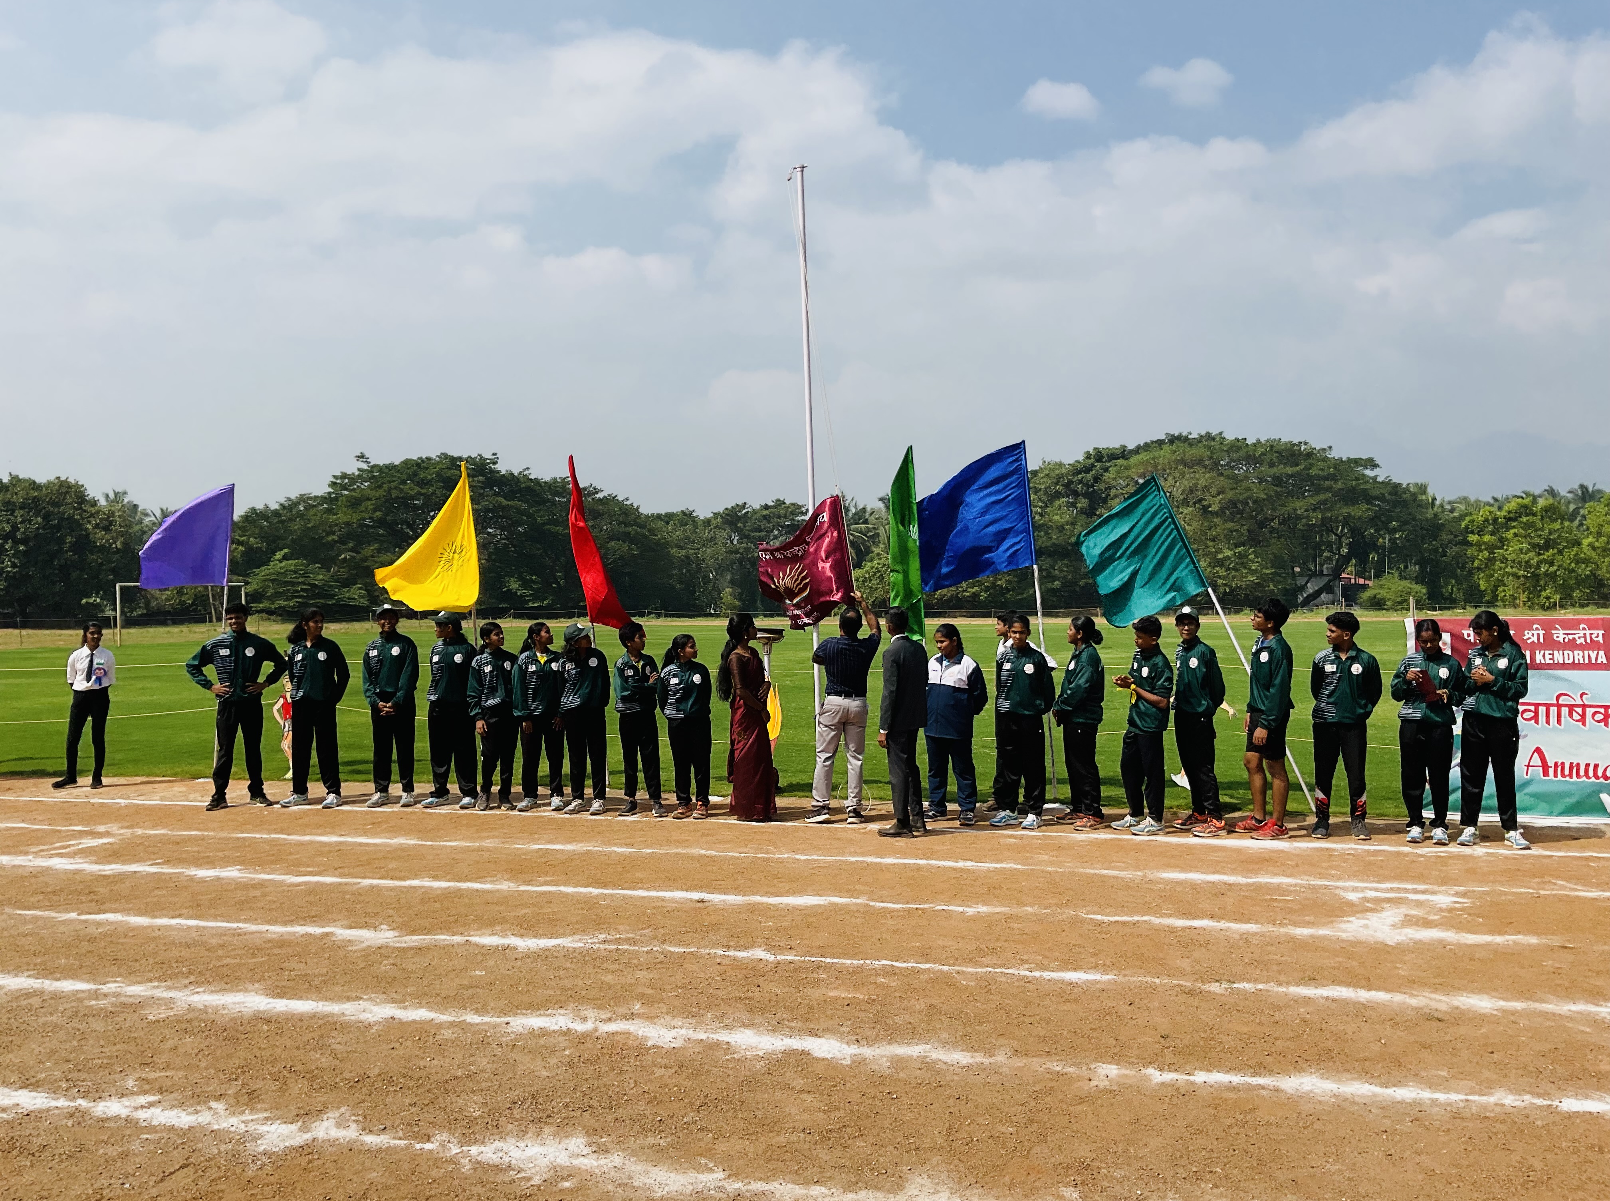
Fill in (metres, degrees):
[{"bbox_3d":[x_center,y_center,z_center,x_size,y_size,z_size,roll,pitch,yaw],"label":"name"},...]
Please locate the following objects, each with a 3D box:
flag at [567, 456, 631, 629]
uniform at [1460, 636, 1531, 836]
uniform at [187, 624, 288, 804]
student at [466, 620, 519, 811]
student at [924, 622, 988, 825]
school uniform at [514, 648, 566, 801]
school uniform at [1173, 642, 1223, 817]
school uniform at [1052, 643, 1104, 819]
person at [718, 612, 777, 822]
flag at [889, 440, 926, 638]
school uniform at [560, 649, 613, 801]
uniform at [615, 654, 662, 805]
[{"bbox_3d":[-1.906,-0.536,12.500,0.580,1.597,0.400,0,0,-6],"label":"flag"},{"bbox_3d":[4.722,0.926,9.240,0.470,1.300,0.320,0,0,43],"label":"uniform"},{"bbox_3d":[-4.911,1.000,11.650,0.850,1.460,0.320,-1,0,-22],"label":"uniform"},{"bbox_3d":[-2.607,0.950,11.250,0.400,1.554,0.290,0,0,-22],"label":"student"},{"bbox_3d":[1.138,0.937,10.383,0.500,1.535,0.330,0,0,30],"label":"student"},{"bbox_3d":[-2.194,1.024,11.150,0.400,1.269,0.270,0,0,-14],"label":"school uniform"},{"bbox_3d":[2.899,0.940,9.930,0.280,1.330,0.420,-1,0,-34],"label":"school uniform"},{"bbox_3d":[2.079,0.989,10.250,0.320,1.330,0.420,-1,0,-20],"label":"school uniform"},{"bbox_3d":[-0.451,0.906,10.627,0.380,1.624,0.430,-1,0,20],"label":"person"},{"bbox_3d":[0.884,-0.496,11.700,0.320,1.702,0.400,0,0,6],"label":"flag"},{"bbox_3d":[-1.793,1.020,11.050,0.410,1.247,0.270,0,0,-1],"label":"school uniform"},{"bbox_3d":[-1.364,1.026,11.000,0.380,1.241,0.270,0,0,-25],"label":"uniform"}]

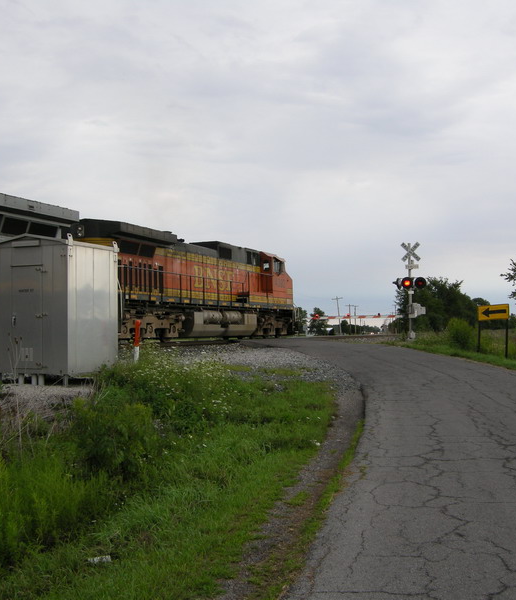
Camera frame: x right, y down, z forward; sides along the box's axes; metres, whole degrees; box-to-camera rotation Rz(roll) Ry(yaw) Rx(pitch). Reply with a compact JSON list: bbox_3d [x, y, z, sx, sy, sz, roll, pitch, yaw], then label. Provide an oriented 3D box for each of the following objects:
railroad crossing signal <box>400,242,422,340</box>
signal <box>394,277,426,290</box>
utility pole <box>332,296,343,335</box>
[{"bbox_3d":[7.913,-0.444,43.000,1.080,5.050,0.450,0,-2,-14],"label":"railroad crossing signal"},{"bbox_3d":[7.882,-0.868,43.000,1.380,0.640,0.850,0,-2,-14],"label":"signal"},{"bbox_3d":[18.315,3.631,190.000,2.400,8.750,0.300,-6,-2,7],"label":"utility pole"}]

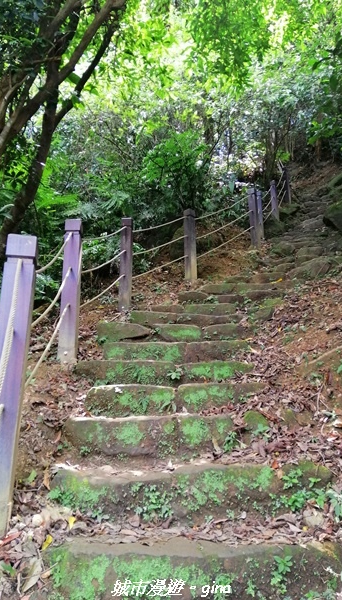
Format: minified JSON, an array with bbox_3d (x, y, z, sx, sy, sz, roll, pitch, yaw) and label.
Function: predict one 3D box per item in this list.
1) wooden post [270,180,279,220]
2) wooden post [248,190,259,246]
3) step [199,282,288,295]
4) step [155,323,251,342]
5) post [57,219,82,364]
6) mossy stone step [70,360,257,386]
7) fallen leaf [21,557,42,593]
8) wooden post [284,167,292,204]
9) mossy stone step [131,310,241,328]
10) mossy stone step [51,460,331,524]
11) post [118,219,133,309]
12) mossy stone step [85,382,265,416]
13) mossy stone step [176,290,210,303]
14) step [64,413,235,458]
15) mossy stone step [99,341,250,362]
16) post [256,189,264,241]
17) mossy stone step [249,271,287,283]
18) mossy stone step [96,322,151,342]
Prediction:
[{"bbox_3d":[2.122,-2.017,9.177,0.110,0.910,0.110,-13,-22,31],"label":"wooden post"},{"bbox_3d":[1.349,-1.328,7.385,0.120,1.046,0.120,-10,-18,31],"label":"wooden post"},{"bbox_3d":[0.855,-0.063,5.430,1.050,0.165,0.330,-1,-19,0],"label":"step"},{"bbox_3d":[0.266,0.333,4.124,0.859,0.160,0.320,0,-16,0],"label":"step"},{"bbox_3d":[-0.728,-0.071,3.323,0.120,1.085,0.120,0,-16,-3],"label":"post"},{"bbox_3d":[-0.052,0.554,3.236,1.225,0.180,0.330,0,-16,0],"label":"mossy stone step"},{"bbox_3d":[-0.385,0.769,1.262,0.045,0.015,0.111,3,18,14],"label":"fallen leaf"},{"bbox_3d":[2.668,-2.612,10.346,0.110,1.000,0.110,14,-24,-37],"label":"wooden post"},{"bbox_3d":[0.131,0.243,4.543,1.076,0.150,0.320,1,-16,-4],"label":"mossy stone step"},{"bbox_3d":[0.076,0.779,1.810,1.050,0.200,0.300,-1,-19,0],"label":"mossy stone step"},{"bbox_3d":[-0.482,-0.382,4.886,0.120,1.060,0.120,-2,-16,6],"label":"post"},{"bbox_3d":[0.021,0.641,2.827,1.076,0.190,0.330,0,-16,0],"label":"mossy stone step"},{"bbox_3d":[0.259,0.020,5.427,0.365,0.140,0.300,0,-16,0],"label":"mossy stone step"},{"bbox_3d":[-0.101,0.697,2.270,0.800,0.200,0.300,-1,-19,0],"label":"step"},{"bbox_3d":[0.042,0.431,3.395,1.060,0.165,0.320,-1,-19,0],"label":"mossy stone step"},{"bbox_3d":[1.687,-1.578,8.546,0.120,1.034,0.120,-4,-16,18],"label":"post"},{"bbox_3d":[1.237,-0.217,5.789,0.460,0.160,0.330,-3,-19,8],"label":"mossy stone step"},{"bbox_3d":[-0.393,0.328,3.874,0.450,0.170,0.320,-1,-19,0],"label":"mossy stone step"}]

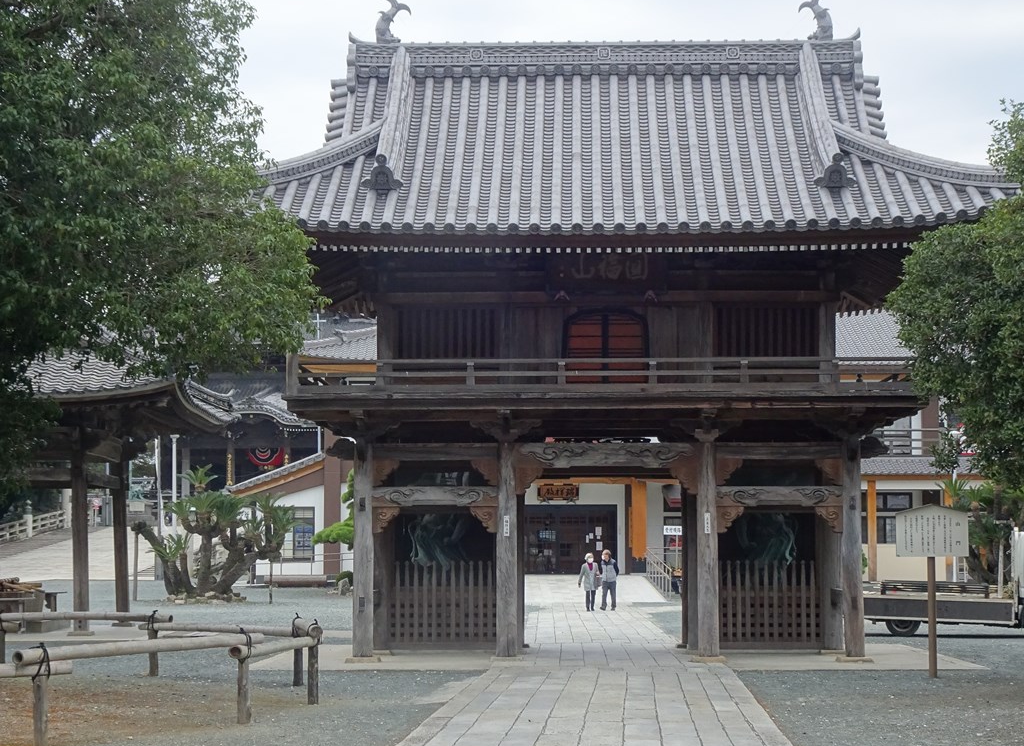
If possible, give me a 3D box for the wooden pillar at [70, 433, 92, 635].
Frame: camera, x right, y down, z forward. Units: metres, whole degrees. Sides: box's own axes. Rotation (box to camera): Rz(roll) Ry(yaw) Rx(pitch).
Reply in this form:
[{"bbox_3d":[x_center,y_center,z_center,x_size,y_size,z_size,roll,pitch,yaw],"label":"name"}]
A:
[{"bbox_3d":[-8.119,3.018,28.968,0.300,3.694,0.300,-3,-8,1],"label":"wooden pillar"}]

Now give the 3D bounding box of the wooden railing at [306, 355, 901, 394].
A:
[{"bbox_3d":[1.320,0.025,22.203,9.167,0.545,0.160,0,-7,2],"label":"wooden railing"}]

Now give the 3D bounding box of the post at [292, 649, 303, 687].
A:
[{"bbox_3d":[-2.551,3.447,18.470,0.115,0.610,0.115,0,-7,0],"label":"post"}]

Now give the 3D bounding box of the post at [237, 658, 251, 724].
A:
[{"bbox_3d":[-2.519,2.999,14.556,0.120,0.610,0.120,0,-7,0],"label":"post"}]

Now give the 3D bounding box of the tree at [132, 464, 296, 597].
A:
[{"bbox_3d":[-9.206,4.998,47.818,4.900,4.100,4.400,0,-7,0],"label":"tree"}]

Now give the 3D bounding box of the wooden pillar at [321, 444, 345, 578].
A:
[{"bbox_3d":[-6.657,4.956,57.050,0.600,5.138,0.600,0,-7,2],"label":"wooden pillar"}]

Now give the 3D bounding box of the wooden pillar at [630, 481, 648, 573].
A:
[{"bbox_3d":[4.768,5.742,57.598,0.520,3.500,0.520,0,-7,0],"label":"wooden pillar"}]

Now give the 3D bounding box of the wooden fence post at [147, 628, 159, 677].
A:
[{"bbox_3d":[-4.639,3.621,19.992,0.115,0.610,0.115,0,-7,0],"label":"wooden fence post"}]

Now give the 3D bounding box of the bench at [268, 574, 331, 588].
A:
[{"bbox_3d":[-8.378,8.230,60.729,2.450,0.540,0.450,0,-7,0],"label":"bench"}]

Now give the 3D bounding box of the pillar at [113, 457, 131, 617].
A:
[{"bbox_3d":[-7.930,3.339,31.398,0.265,3.500,0.265,-2,-7,0],"label":"pillar"}]

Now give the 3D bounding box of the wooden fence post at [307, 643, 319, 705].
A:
[{"bbox_3d":[-2.092,3.185,16.255,0.110,0.623,0.110,0,-7,2],"label":"wooden fence post"}]

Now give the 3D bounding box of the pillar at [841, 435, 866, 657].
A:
[{"bbox_3d":[5.051,2.547,22.745,0.300,3.252,0.300,0,-7,2],"label":"pillar"}]

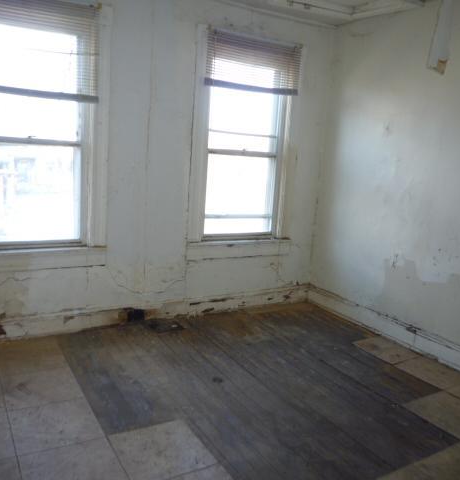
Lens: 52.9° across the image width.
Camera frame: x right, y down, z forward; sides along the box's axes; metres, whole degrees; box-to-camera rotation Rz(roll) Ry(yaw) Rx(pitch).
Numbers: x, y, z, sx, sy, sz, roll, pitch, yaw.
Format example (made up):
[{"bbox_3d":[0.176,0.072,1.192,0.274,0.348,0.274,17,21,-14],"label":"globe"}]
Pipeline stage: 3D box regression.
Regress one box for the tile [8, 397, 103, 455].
[{"bbox_3d":[-0.873,0.922,2.314,0.399,0.010,0.412,-2,12,-31],"label":"tile"}]

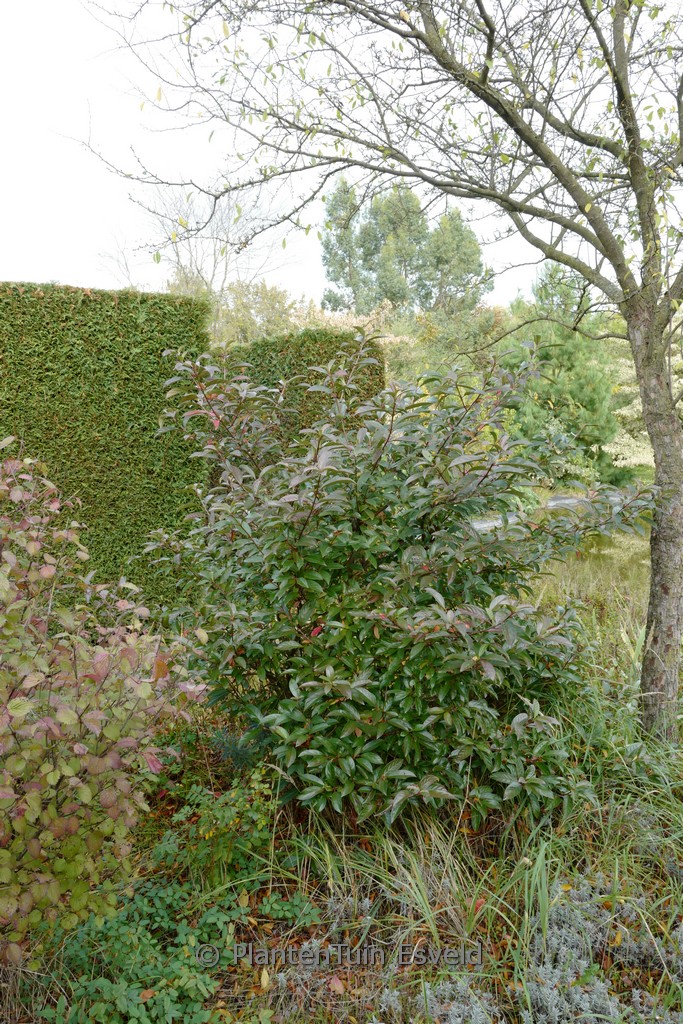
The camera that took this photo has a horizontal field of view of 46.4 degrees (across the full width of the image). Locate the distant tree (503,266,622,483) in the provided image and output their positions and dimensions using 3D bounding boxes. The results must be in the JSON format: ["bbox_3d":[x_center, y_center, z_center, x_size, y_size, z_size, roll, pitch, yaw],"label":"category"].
[{"bbox_3d":[5.000,-3.100,18.000,2.700,4.900,2.700,0,7,0],"label":"distant tree"}]

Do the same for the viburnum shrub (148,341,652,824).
[{"bbox_3d":[0.250,0.220,3.500,2.100,1.950,1.850,0,7,0],"label":"viburnum shrub"}]

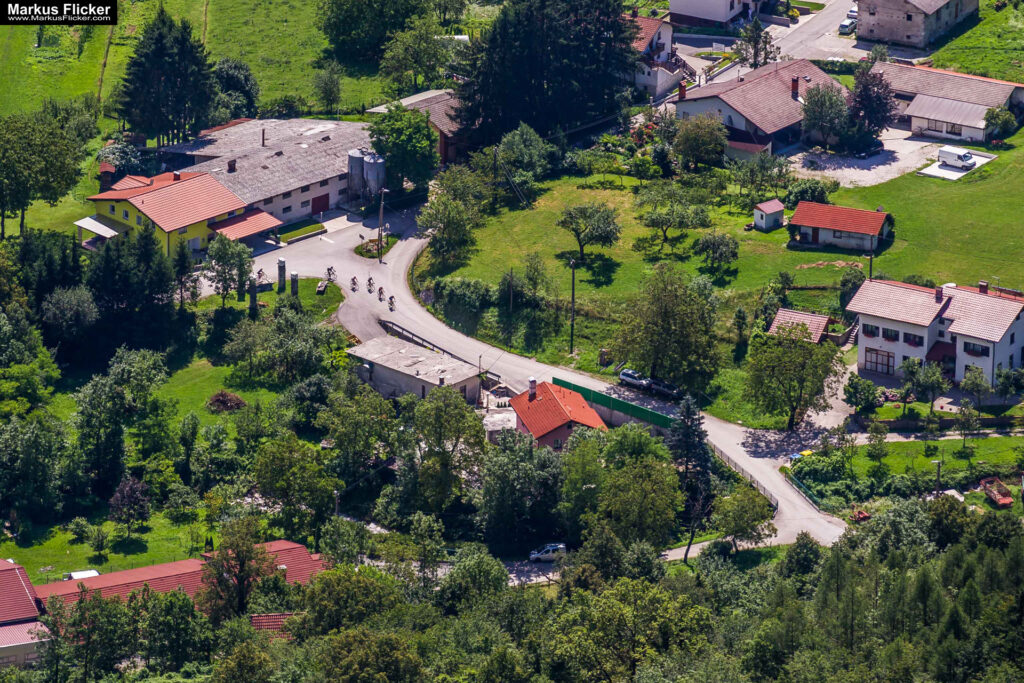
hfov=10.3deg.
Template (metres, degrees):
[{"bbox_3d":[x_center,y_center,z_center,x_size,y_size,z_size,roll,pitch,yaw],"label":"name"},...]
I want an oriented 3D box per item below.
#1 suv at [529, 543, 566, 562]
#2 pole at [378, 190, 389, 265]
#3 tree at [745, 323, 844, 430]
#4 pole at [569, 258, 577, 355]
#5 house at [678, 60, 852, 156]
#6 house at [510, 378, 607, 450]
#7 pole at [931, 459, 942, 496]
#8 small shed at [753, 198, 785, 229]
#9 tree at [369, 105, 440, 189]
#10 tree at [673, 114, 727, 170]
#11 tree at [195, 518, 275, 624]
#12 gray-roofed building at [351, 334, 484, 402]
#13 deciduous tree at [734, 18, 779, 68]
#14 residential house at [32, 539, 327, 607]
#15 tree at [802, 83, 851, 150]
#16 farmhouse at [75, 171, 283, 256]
[{"bbox_3d":[4.068,23.958,642.938,4.150,1.780,1.750,-2,22,-5],"label":"suv"},{"bbox_3d":[-15.462,-13.793,680.103,1.100,9.600,0.500,0,22,0],"label":"pole"},{"bbox_3d":[31.992,4.170,641.797,11.325,12.620,11.325,0,23,0],"label":"tree"},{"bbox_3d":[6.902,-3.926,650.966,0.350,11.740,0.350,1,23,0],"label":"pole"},{"bbox_3d":[30.493,-29.987,709.861,15.900,6.100,17.000,16,27,35],"label":"house"},{"bbox_3d":[5.237,9.404,637.696,8.388,7.300,10.884,-6,23,-15],"label":"house"},{"bbox_3d":[47.158,15.183,631.596,1.050,4.460,0.300,0,23,0],"label":"pole"},{"bbox_3d":[31.210,-15.428,689.631,3.000,2.650,2.200,-19,29,-38],"label":"small shed"},{"bbox_3d":[-13.184,-23.600,697.974,8.593,10.610,8.593,1,23,0],"label":"tree"},{"bbox_3d":[22.970,-24.355,695.796,6.400,6.300,6.200,0,22,0],"label":"tree"},{"bbox_3d":[-29.566,25.305,605.491,8.341,14.520,8.341,0,23,0],"label":"tree"},{"bbox_3d":[-10.944,4.197,654.938,15.567,4.200,6.707,19,29,37],"label":"gray-roofed building"},{"bbox_3d":[32.250,-39.153,748.966,5.804,7.420,5.804,0,23,0],"label":"deciduous tree"},{"bbox_3d":[-36.255,27.106,611.698,28.978,6.300,14.934,-10,25,-22],"label":"residential house"},{"bbox_3d":[40.059,-28.523,722.992,6.114,8.440,6.114,0,23,0],"label":"tree"},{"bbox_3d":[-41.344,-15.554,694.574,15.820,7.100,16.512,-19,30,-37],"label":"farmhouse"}]

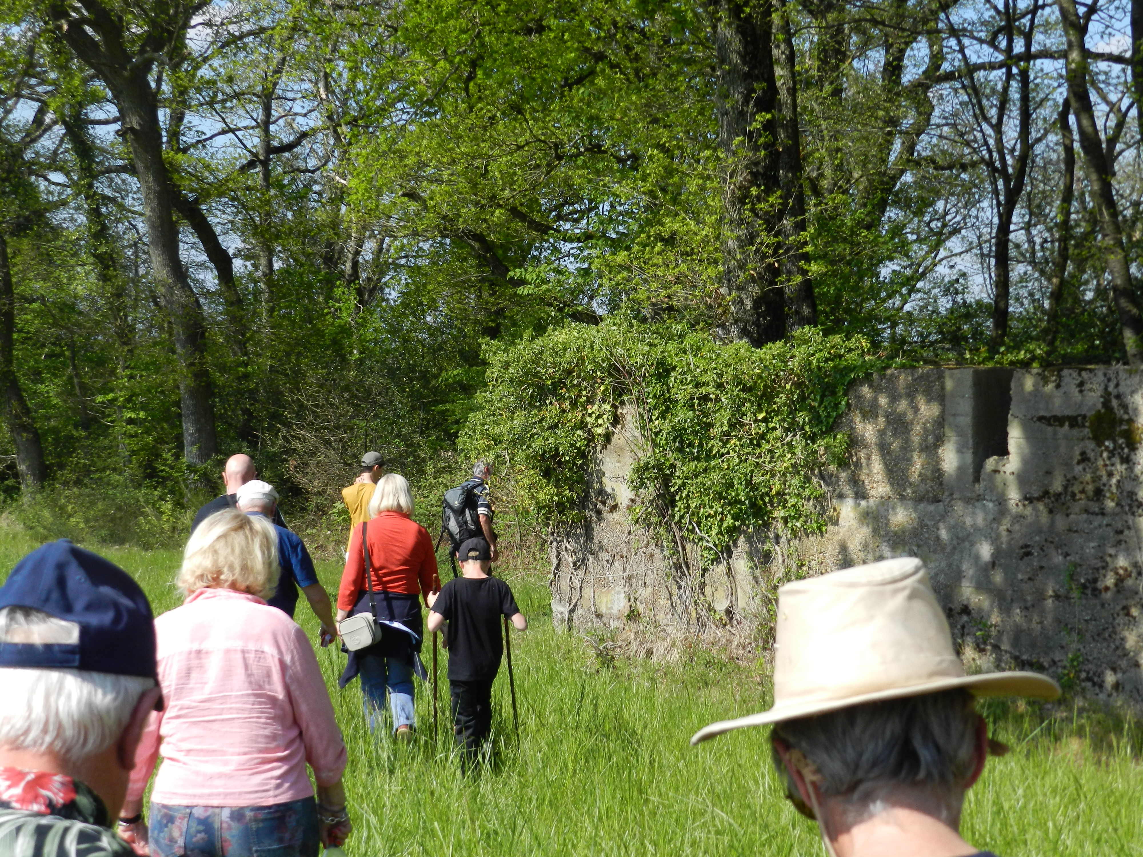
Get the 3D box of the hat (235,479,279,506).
[{"bbox_3d":[-1.539,0.313,9.700,0.215,0.130,0.250,0,-1,6],"label":"hat"}]

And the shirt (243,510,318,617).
[{"bbox_3d":[-1.532,0.754,9.700,0.550,0.700,0.310,0,-1,6],"label":"shirt"}]

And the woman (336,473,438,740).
[{"bbox_3d":[-1.080,1.080,11.600,0.590,1.630,0.420,0,-1,3],"label":"woman"}]

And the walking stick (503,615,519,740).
[{"bbox_3d":[-0.322,1.280,10.500,0.025,0.840,0.025,-6,2,0],"label":"walking stick"}]

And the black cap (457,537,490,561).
[{"bbox_3d":[-0.508,0.637,10.350,0.180,0.140,0.250,0,-9,3],"label":"black cap"}]

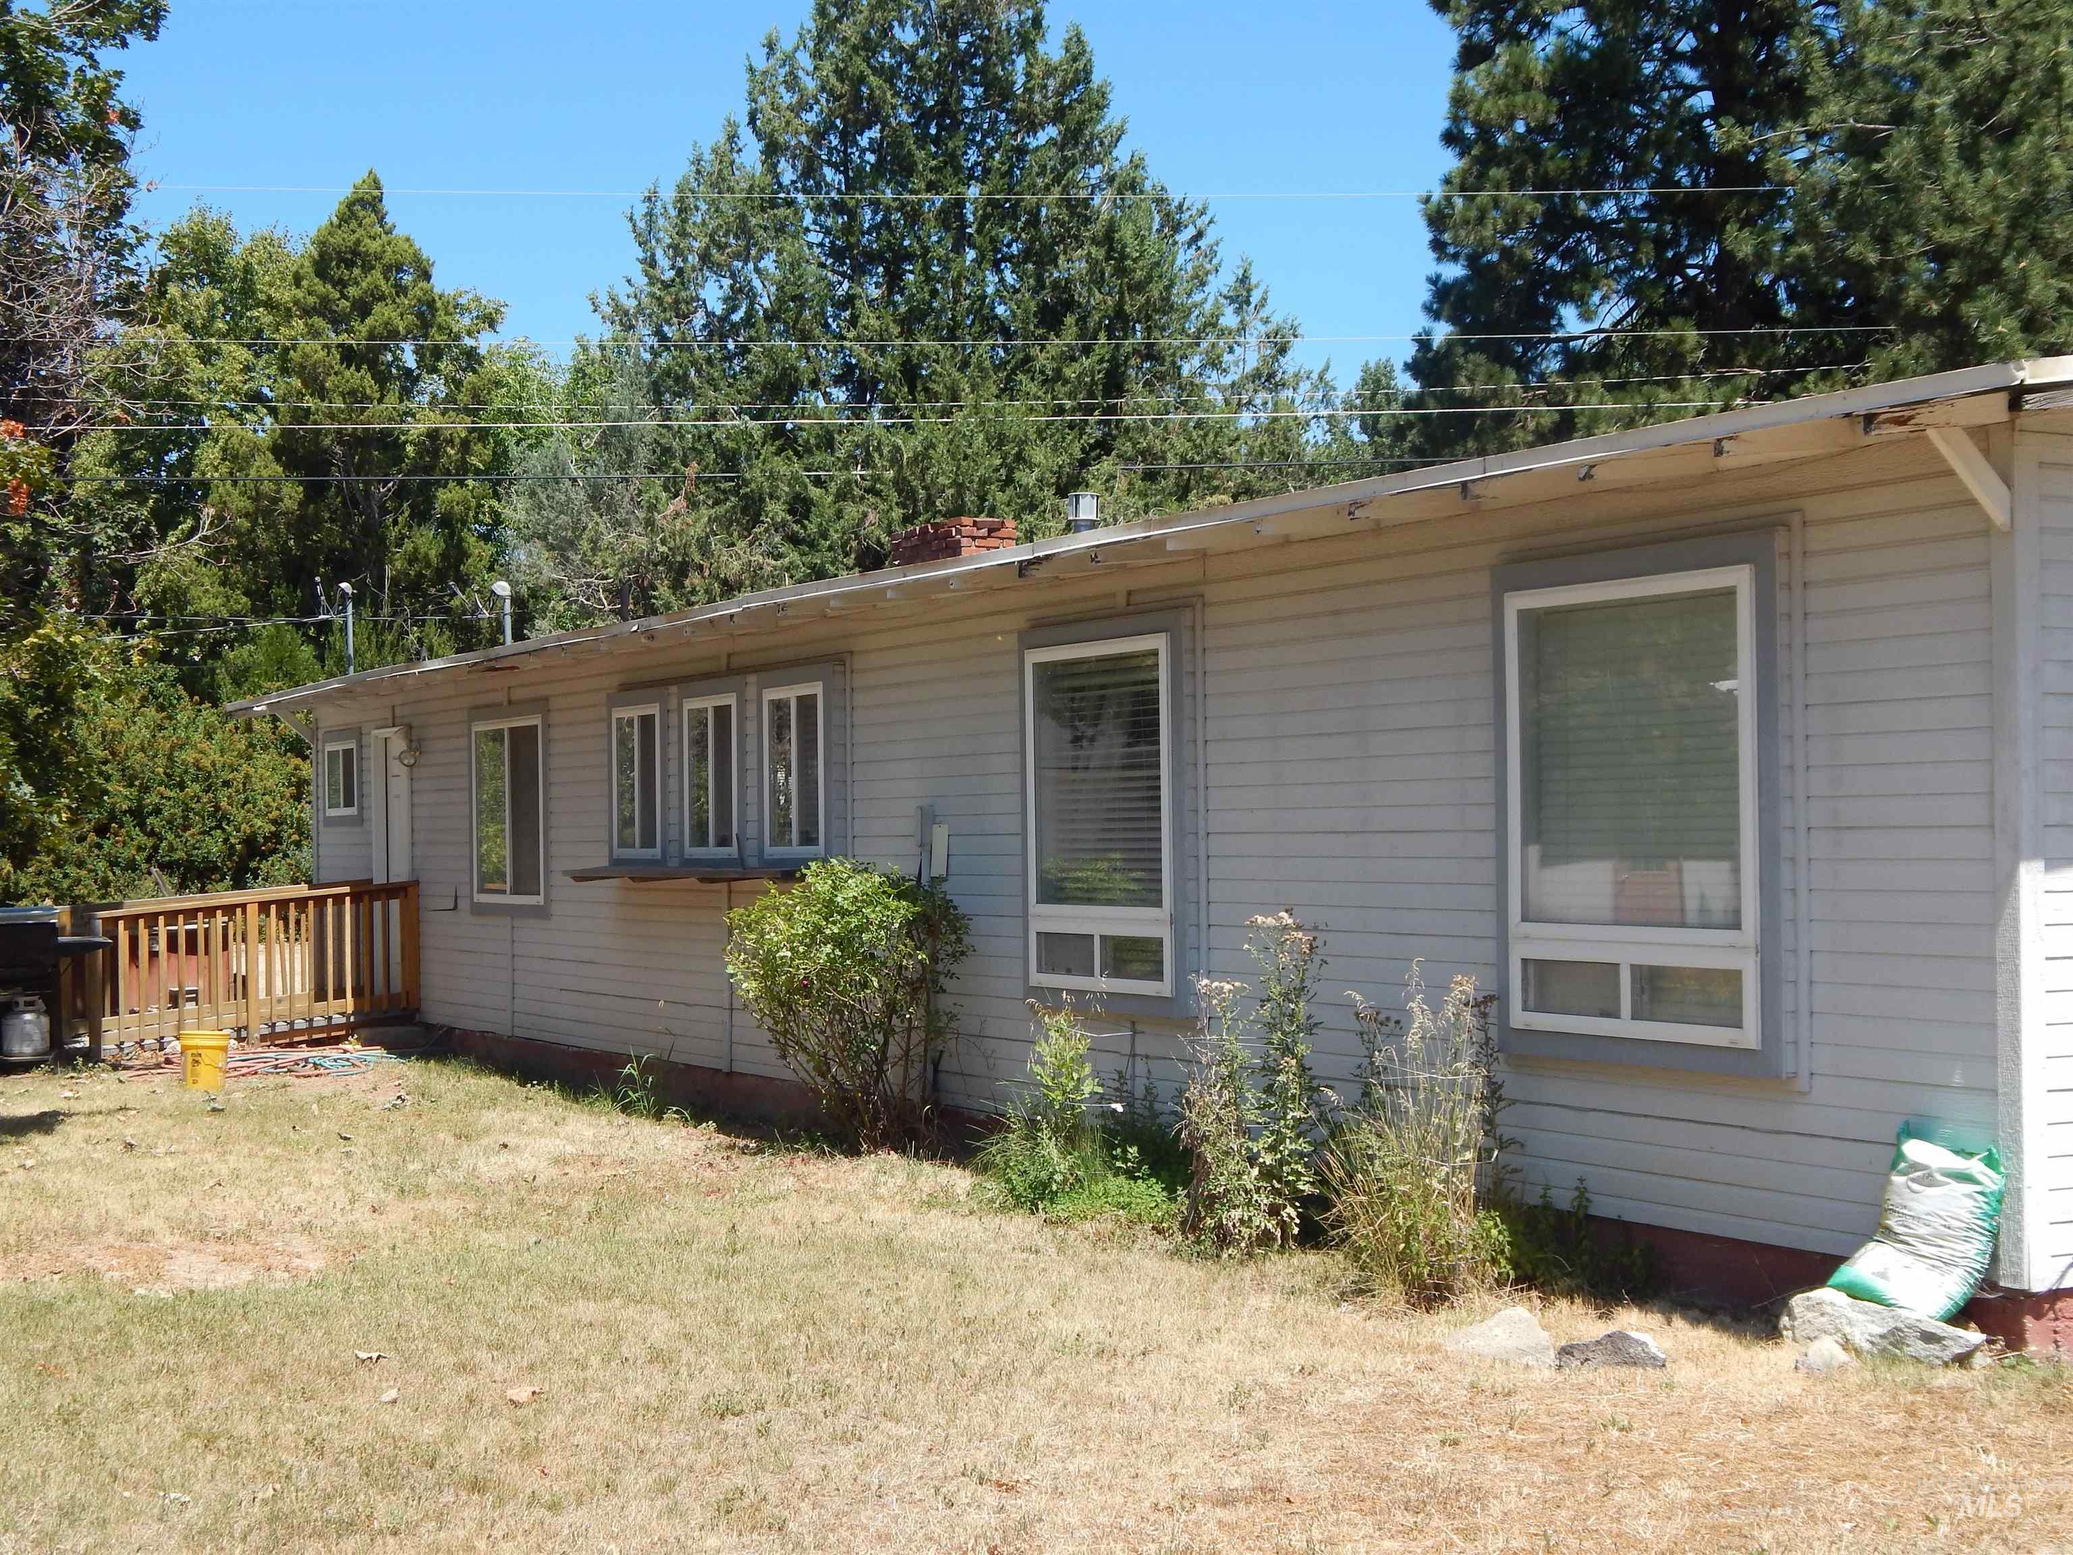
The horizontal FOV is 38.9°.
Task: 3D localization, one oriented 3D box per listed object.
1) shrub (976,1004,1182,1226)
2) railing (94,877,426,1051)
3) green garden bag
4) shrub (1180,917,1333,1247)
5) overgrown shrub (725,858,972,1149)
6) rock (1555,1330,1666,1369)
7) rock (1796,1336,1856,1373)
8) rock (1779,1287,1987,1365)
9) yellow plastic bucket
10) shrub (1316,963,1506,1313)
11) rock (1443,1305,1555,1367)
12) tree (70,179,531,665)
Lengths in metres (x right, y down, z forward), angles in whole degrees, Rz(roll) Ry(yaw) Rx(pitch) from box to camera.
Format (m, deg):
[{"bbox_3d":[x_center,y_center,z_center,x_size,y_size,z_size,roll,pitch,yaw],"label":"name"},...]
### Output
[{"bbox_3d":[0.165,1.346,11.700,0.740,0.840,0.760,0,-1,-29],"label":"shrub"},{"bbox_3d":[-5.732,1.360,21.130,2.300,1.220,1.200,0,-1,-29],"label":"railing"},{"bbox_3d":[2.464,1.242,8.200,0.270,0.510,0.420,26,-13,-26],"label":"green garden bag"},{"bbox_3d":[0.791,1.108,10.650,0.520,1.200,0.520,0,-1,-29],"label":"shrub"},{"bbox_3d":[-0.878,1.051,13.650,1.030,1.320,1.080,-1,-1,0],"label":"overgrown shrub"},{"bbox_3d":[1.604,1.600,8.200,0.300,0.120,0.200,-1,-1,11],"label":"rock"},{"bbox_3d":[2.179,1.594,8.100,0.170,0.110,0.140,-1,-1,11],"label":"rock"},{"bbox_3d":[2.356,1.526,8.170,0.310,0.210,0.570,0,-1,-29],"label":"rock"},{"bbox_3d":[-5.125,1.743,18.100,0.310,0.375,0.310,0,-1,-29],"label":"yellow plastic bucket"},{"bbox_3d":[1.211,1.139,9.400,0.560,1.070,0.570,0,-1,-29],"label":"shrub"},{"bbox_3d":[1.304,1.569,8.250,0.300,0.160,0.240,-1,-1,11],"label":"rock"},{"bbox_3d":[-9.258,-2.553,37.898,5.500,10.000,5.500,0,-1,-29],"label":"tree"}]

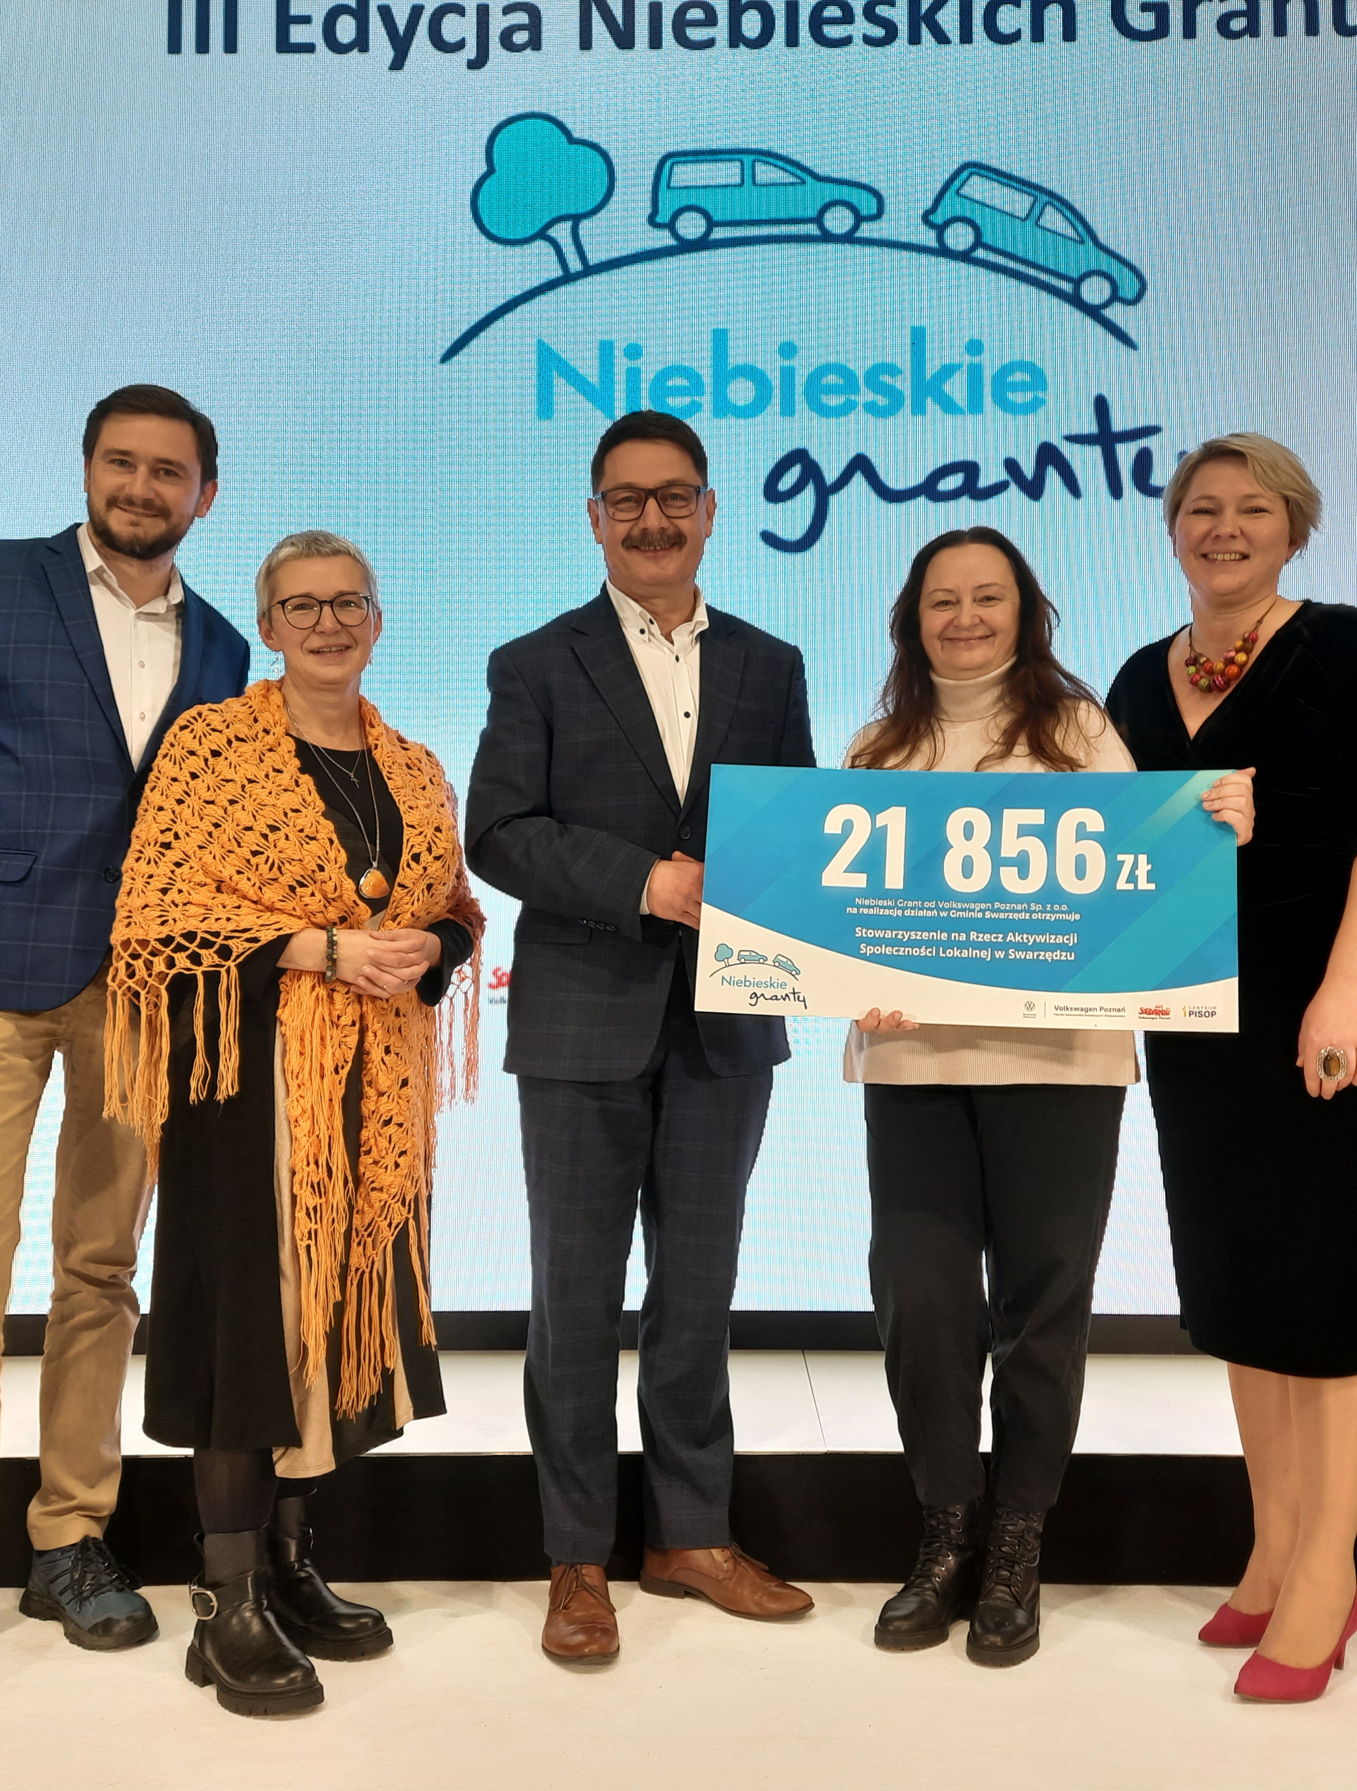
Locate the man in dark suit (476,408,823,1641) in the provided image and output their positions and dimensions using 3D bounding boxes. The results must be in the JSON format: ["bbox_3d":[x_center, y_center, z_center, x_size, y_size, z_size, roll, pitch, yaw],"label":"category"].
[{"bbox_3d":[-0.046,0.162,2.470,0.550,1.808,0.420,1,-4,-19],"label":"man in dark suit"}]

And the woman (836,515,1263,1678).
[{"bbox_3d":[0.516,0.258,2.404,0.540,1.606,0.430,-1,-4,12],"label":"woman"}]

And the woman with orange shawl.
[{"bbox_3d":[-0.538,0.266,2.303,0.510,1.576,0.420,3,-5,-40],"label":"woman with orange shawl"}]

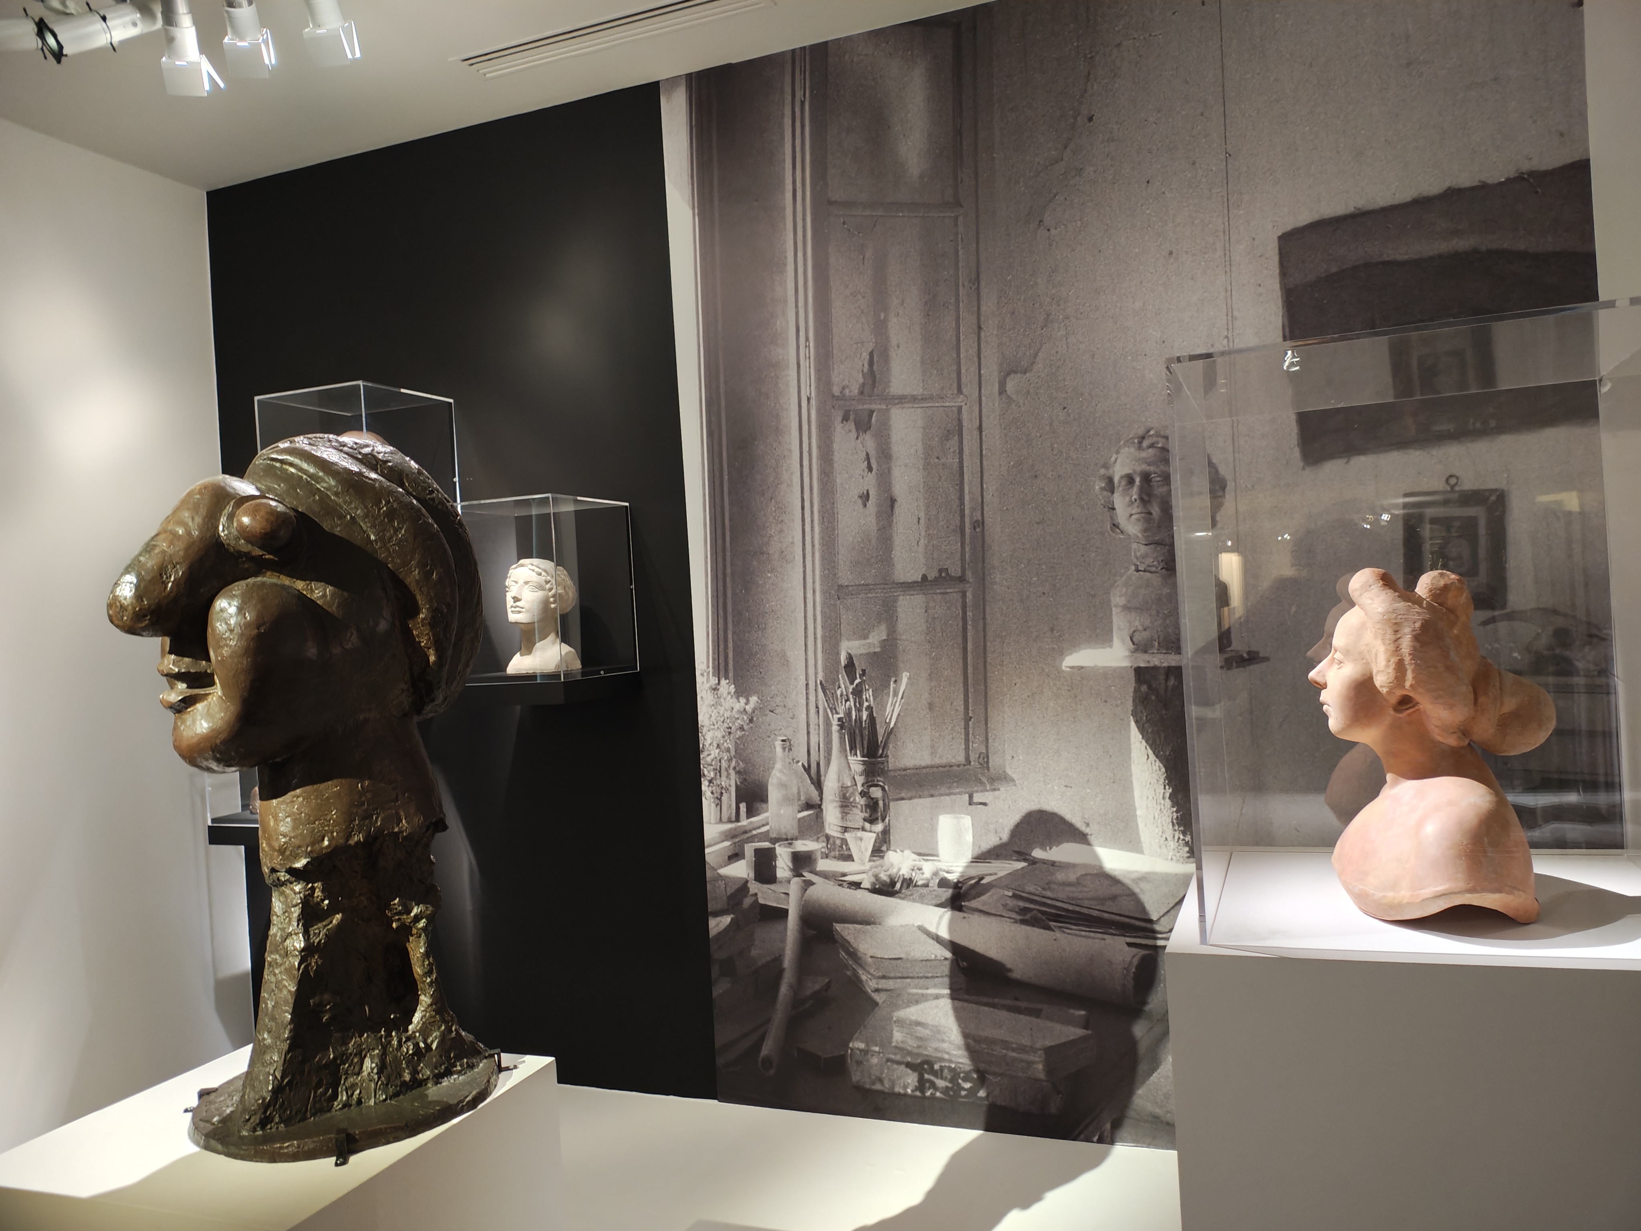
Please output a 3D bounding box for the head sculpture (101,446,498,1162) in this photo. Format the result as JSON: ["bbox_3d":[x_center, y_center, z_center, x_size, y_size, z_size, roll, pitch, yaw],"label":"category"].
[{"bbox_3d":[-0.639,0.197,1.524,0.470,0.860,0.360,-3,0,-42],"label":"head sculpture"}]

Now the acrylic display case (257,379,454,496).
[{"bbox_3d":[-1.359,-0.379,3.526,0.384,0.528,0.384,-3,0,21],"label":"acrylic display case"}]

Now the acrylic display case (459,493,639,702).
[{"bbox_3d":[-0.784,-0.041,3.309,0.381,0.528,0.390,-3,0,21],"label":"acrylic display case"}]

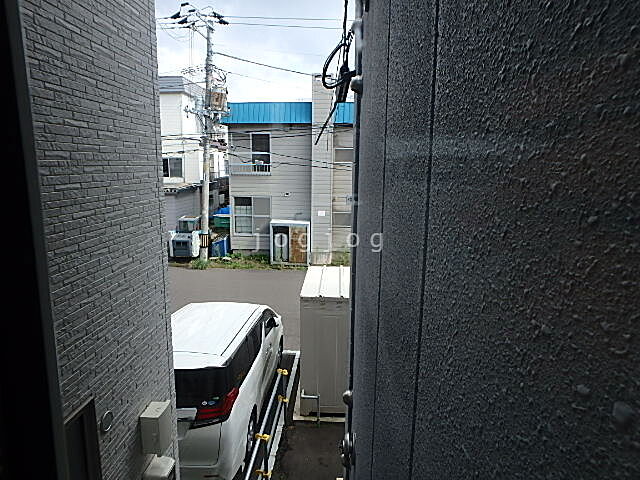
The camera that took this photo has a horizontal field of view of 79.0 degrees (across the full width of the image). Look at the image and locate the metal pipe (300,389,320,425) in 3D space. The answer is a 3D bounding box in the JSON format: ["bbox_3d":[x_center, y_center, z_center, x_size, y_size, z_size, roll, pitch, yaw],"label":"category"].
[{"bbox_3d":[-0.140,2.658,6.205,0.314,0.606,0.070,1,10,4],"label":"metal pipe"}]

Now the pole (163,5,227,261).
[{"bbox_3d":[-5.151,-4.354,17.119,2.464,10.763,1.300,1,10,4],"label":"pole"}]

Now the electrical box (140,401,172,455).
[{"bbox_3d":[-1.145,1.327,2.733,0.132,0.288,0.170,1,10,4],"label":"electrical box"}]

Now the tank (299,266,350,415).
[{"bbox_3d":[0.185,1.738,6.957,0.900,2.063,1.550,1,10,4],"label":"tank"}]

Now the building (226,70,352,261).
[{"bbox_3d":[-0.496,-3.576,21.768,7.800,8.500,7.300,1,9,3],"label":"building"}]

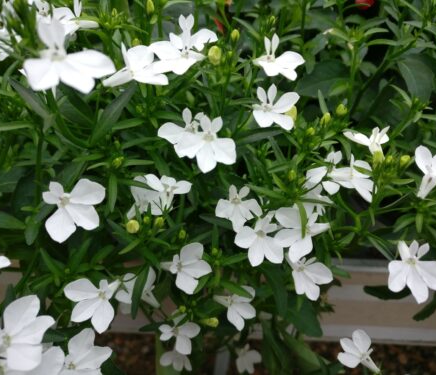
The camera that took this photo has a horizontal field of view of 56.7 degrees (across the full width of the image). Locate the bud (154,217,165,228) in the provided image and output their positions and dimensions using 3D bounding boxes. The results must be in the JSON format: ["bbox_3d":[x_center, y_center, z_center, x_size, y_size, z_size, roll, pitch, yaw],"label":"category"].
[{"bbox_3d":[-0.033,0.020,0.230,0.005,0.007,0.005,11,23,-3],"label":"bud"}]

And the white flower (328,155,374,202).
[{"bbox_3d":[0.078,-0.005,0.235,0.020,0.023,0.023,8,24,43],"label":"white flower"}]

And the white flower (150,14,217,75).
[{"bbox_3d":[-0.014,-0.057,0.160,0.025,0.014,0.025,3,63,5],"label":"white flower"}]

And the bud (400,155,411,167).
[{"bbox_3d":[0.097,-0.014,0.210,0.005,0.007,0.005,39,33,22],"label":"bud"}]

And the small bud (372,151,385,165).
[{"bbox_3d":[0.067,-0.013,0.168,0.005,0.006,0.005,-6,21,0],"label":"small bud"}]

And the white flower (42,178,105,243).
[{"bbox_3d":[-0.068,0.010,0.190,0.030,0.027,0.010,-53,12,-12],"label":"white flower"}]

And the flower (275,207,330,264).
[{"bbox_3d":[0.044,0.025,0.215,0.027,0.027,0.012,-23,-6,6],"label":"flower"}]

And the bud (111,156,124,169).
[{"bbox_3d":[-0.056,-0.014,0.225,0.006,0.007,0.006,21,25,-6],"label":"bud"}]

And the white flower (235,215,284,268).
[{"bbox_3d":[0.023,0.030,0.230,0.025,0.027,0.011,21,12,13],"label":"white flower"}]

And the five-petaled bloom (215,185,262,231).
[{"bbox_3d":[0.009,0.009,0.182,0.021,0.021,0.012,0,-3,0],"label":"five-petaled bloom"}]

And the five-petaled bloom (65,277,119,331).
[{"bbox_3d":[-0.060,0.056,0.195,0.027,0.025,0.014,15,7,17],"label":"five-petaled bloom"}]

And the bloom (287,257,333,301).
[{"bbox_3d":[0.041,0.041,0.182,0.021,0.020,0.012,-11,9,-16],"label":"bloom"}]

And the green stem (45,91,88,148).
[{"bbox_3d":[-0.061,-0.027,0.165,0.006,0.031,0.006,-38,22,-11],"label":"green stem"}]

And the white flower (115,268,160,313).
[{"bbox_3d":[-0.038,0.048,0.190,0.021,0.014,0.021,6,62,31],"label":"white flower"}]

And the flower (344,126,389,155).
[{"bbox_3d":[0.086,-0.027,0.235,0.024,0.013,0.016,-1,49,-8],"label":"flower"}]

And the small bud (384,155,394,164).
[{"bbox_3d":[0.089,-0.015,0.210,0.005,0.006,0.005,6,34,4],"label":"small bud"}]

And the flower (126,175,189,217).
[{"bbox_3d":[-0.026,0.004,0.182,0.027,0.015,0.020,0,49,-4],"label":"flower"}]

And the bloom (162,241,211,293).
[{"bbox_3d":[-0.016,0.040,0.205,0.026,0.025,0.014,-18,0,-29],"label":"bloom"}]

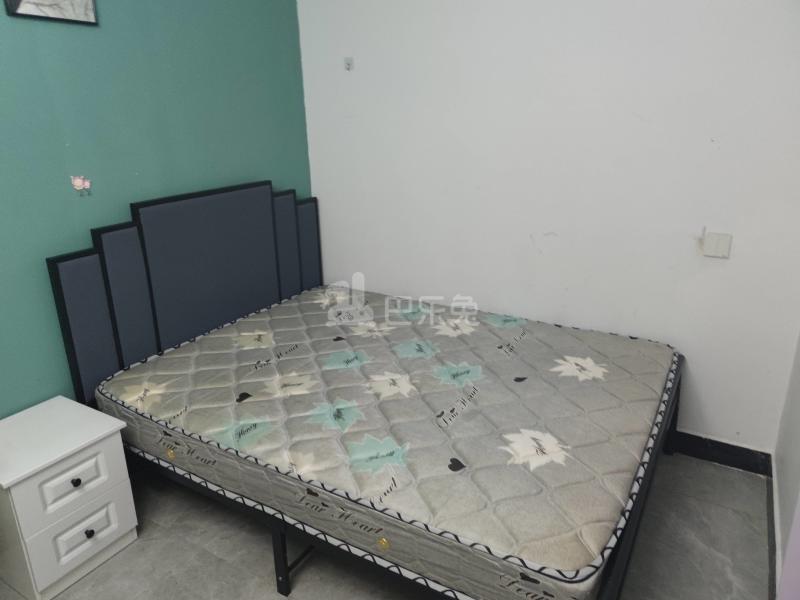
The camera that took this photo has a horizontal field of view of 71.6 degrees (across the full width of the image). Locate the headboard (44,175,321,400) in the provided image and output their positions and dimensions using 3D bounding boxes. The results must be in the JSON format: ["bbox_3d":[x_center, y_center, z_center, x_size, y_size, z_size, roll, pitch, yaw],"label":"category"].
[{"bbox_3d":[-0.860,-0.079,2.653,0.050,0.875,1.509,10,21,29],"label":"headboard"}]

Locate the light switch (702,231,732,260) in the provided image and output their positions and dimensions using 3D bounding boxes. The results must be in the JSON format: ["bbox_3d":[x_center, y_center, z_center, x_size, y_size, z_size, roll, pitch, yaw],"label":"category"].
[{"bbox_3d":[1.272,-0.217,2.217,0.088,0.088,0.012,10,21,29],"label":"light switch"}]

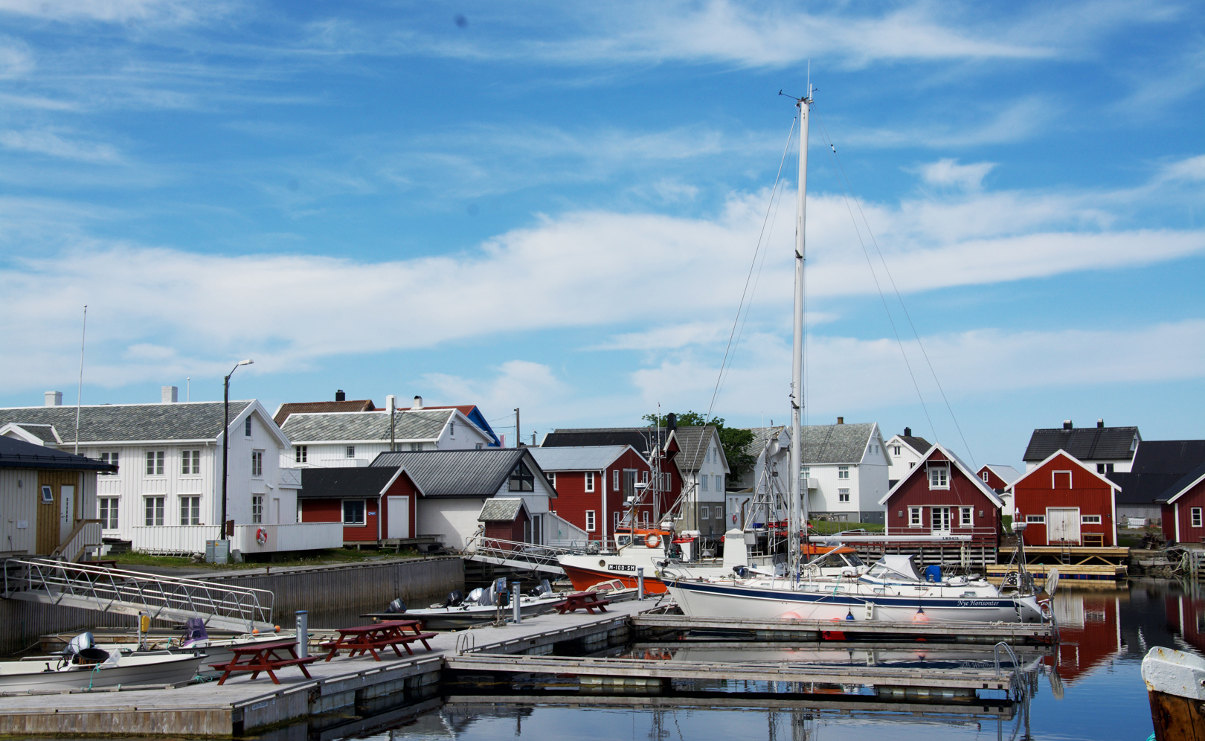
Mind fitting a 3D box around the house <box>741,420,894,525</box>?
[{"bbox_3d":[22.031,10.230,169.329,11.000,9.828,8.800,-3,-6,31],"label":"house"}]

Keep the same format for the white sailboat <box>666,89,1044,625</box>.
[{"bbox_3d":[7.717,-0.511,54.945,12.200,17.700,3.800,-2,-5,19],"label":"white sailboat"}]

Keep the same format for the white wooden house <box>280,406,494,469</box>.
[{"bbox_3d":[-15.053,7.103,118.173,13.000,8.240,8.100,-3,-5,24],"label":"white wooden house"}]

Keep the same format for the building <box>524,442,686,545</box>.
[{"bbox_3d":[-2.036,7.808,104.568,8.500,6.169,6.300,-3,-6,30],"label":"building"}]

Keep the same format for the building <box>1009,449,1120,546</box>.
[{"bbox_3d":[30.257,8.409,112.092,7.150,6.160,9.000,-2,-5,15],"label":"building"}]

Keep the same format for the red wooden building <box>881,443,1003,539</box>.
[{"bbox_3d":[22.169,7.935,110.369,7.500,6.234,9.500,-2,-5,14],"label":"red wooden building"}]

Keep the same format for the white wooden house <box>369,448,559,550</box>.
[{"bbox_3d":[-7.995,7.010,90.854,9.200,5.451,6.700,-3,-5,28],"label":"white wooden house"}]

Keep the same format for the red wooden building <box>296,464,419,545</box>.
[{"bbox_3d":[-12.707,6.775,84.101,7.000,3.958,3.900,-3,-5,28],"label":"red wooden building"}]

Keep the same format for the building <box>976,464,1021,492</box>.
[{"bbox_3d":[41.335,12.456,177.245,5.300,5.235,7.300,-3,-6,32],"label":"building"}]

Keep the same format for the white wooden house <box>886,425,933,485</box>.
[{"bbox_3d":[34.623,11.164,193.154,7.400,7.571,8.000,-3,-6,32],"label":"white wooden house"}]

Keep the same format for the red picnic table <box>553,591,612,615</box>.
[{"bbox_3d":[-0.640,7.516,55.265,1.500,0.730,1.800,-2,-5,16],"label":"red picnic table"}]

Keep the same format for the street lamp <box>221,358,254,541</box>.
[{"bbox_3d":[-15.207,3.601,70.731,1.350,8.210,0.300,-2,-5,20],"label":"street lamp"}]

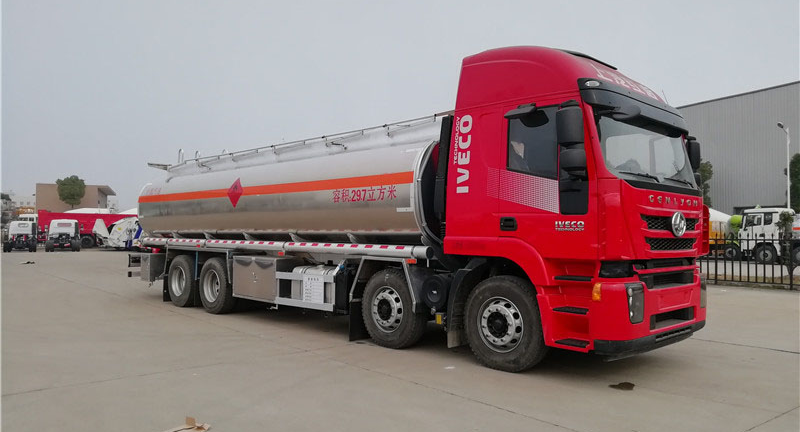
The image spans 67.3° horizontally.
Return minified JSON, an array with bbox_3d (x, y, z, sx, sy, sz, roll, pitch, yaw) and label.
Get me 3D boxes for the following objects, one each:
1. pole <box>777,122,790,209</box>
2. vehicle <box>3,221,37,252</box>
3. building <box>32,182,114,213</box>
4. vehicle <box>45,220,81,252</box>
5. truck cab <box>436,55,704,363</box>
[{"bbox_3d":[24.982,-1.652,38.920,0.950,8.800,0.250,1,-2,-32],"label":"pole"},{"bbox_3d":[-27.683,1.396,44.024,2.400,2.400,6.400,1,-2,-30],"label":"vehicle"},{"bbox_3d":[-60.925,-0.373,115.520,11.300,9.500,22.000,1,-2,-21],"label":"building"},{"bbox_3d":[-24.677,1.413,44.044,2.400,2.400,6.400,1,-2,-29],"label":"vehicle"},{"bbox_3d":[2.206,-0.273,7.322,2.340,3.450,2.550,-1,-2,44],"label":"truck cab"}]

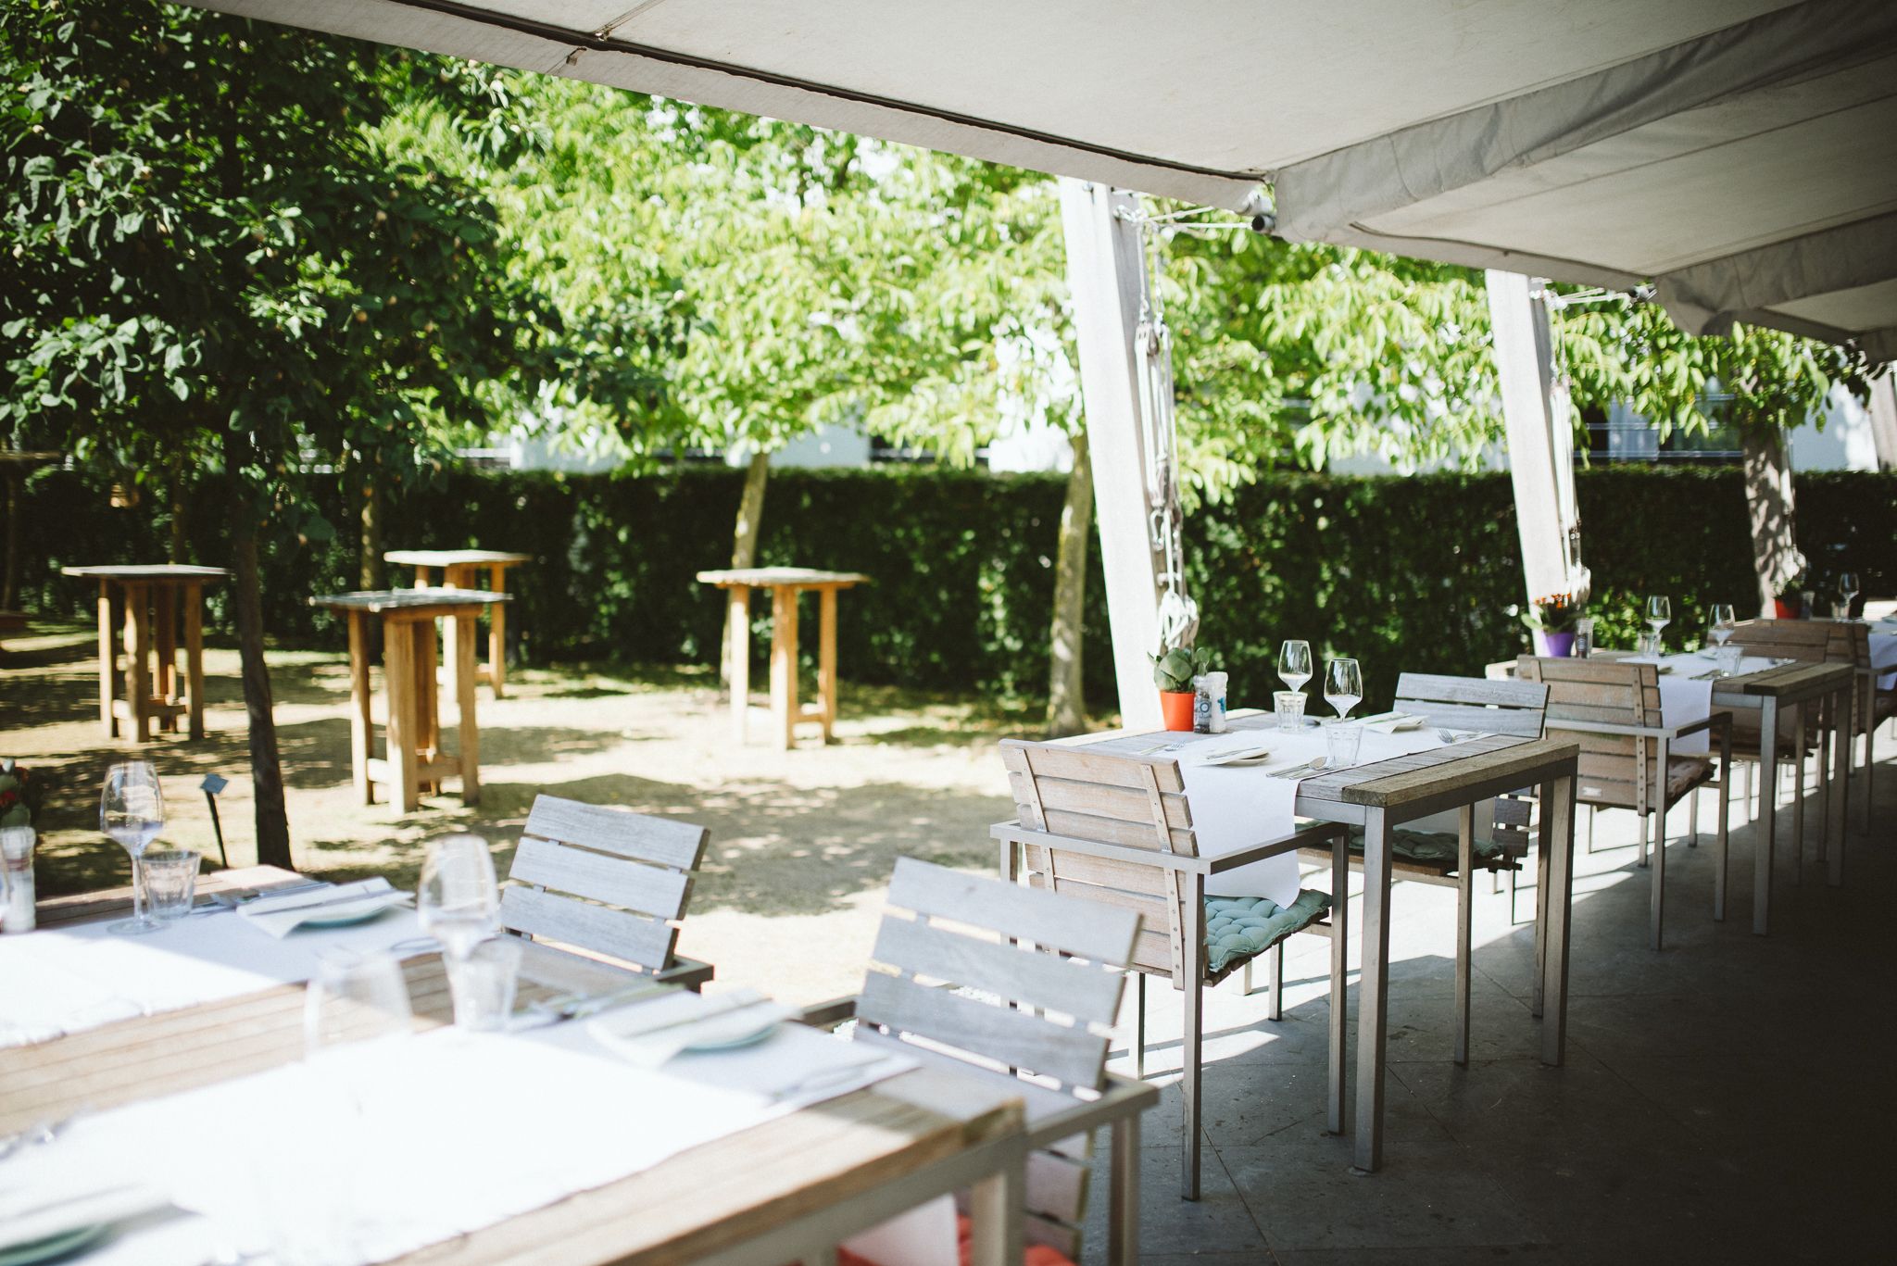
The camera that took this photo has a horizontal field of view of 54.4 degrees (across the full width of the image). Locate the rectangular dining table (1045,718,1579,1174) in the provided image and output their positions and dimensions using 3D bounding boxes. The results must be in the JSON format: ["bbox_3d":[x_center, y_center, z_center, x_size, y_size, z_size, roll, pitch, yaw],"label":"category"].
[{"bbox_3d":[0.798,0.629,4.215,0.890,0.750,0.910,5,7,40],"label":"rectangular dining table"}]

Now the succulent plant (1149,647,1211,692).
[{"bbox_3d":[0.557,0.085,4.410,0.140,0.115,0.135,5,7,41],"label":"succulent plant"}]

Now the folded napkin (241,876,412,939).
[{"bbox_3d":[-0.829,0.364,2.471,0.130,0.034,0.215,5,6,39],"label":"folded napkin"}]

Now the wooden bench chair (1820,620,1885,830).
[{"bbox_3d":[3.477,0.341,7.355,0.537,0.828,0.563,5,7,40],"label":"wooden bench chair"}]

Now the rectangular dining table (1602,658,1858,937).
[{"bbox_3d":[2.414,0.482,6.138,0.885,0.750,0.880,5,7,40],"label":"rectangular dining table"}]

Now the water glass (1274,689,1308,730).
[{"bbox_3d":[0.823,0.190,4.423,0.083,0.088,0.083,1,5,0],"label":"water glass"}]

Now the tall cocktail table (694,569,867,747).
[{"bbox_3d":[-1.082,0.180,12.183,0.785,1.100,0.785,4,6,35],"label":"tall cocktail table"}]

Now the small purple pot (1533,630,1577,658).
[{"bbox_3d":[2.058,0.044,6.217,0.115,0.100,0.115,1,5,0],"label":"small purple pot"}]

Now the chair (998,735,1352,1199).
[{"bbox_3d":[0.448,0.619,3.764,0.537,0.828,0.563,5,7,43],"label":"chair"}]

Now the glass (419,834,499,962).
[{"bbox_3d":[-0.512,0.322,1.946,0.083,0.216,0.083,5,7,41],"label":"glass"}]

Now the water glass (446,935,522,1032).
[{"bbox_3d":[-0.507,0.383,2.013,0.082,0.088,0.082,1,5,0],"label":"water glass"}]

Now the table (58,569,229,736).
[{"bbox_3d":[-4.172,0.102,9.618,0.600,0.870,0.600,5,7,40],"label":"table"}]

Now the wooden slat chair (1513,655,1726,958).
[{"bbox_3d":[2.051,0.481,5.639,0.520,0.830,0.590,5,7,40],"label":"wooden slat chair"}]

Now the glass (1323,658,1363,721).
[{"bbox_3d":[0.850,0.164,3.957,0.084,0.215,0.084,5,7,41],"label":"glass"}]

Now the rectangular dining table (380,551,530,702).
[{"bbox_3d":[-3.787,-0.035,14.298,0.785,1.100,0.785,5,7,41],"label":"rectangular dining table"}]

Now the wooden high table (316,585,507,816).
[{"bbox_3d":[-2.859,0.371,9.893,0.785,1.100,0.785,5,7,41],"label":"wooden high table"}]

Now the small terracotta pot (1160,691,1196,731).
[{"bbox_3d":[0.549,0.185,4.418,0.084,0.088,0.084,1,5,0],"label":"small terracotta pot"}]

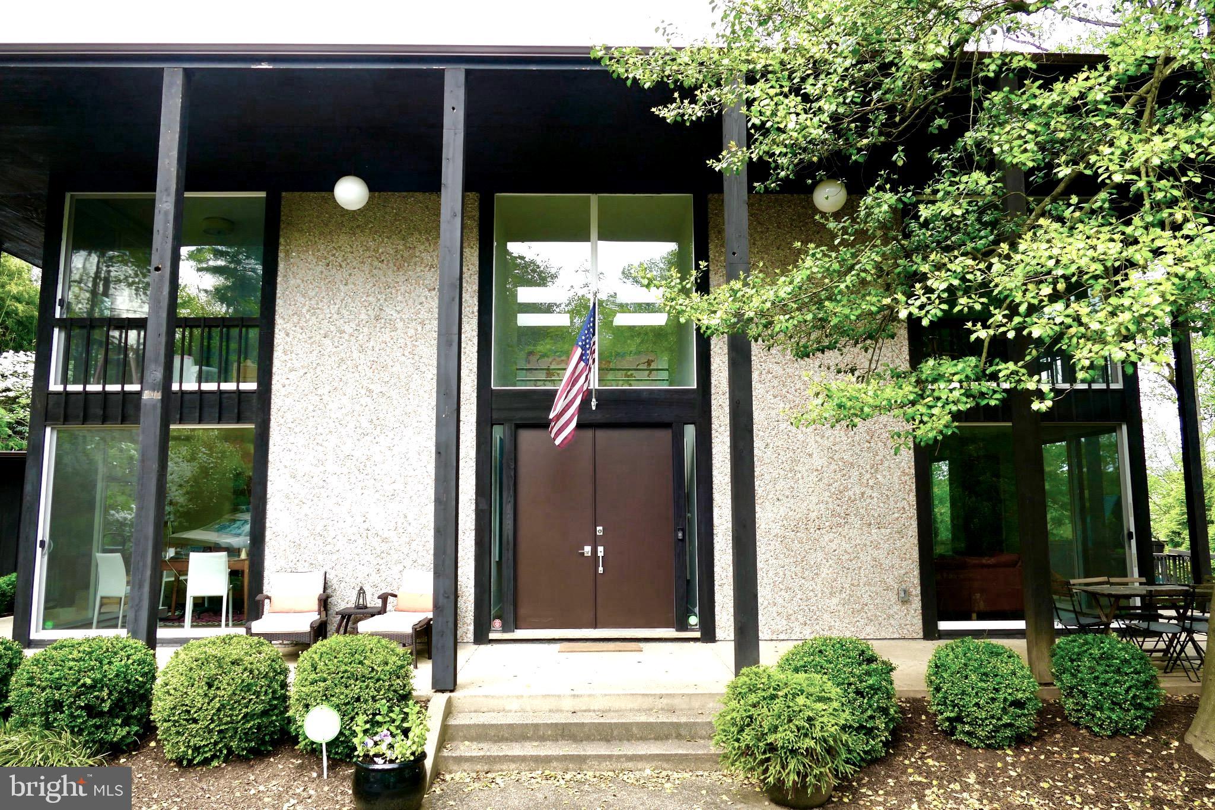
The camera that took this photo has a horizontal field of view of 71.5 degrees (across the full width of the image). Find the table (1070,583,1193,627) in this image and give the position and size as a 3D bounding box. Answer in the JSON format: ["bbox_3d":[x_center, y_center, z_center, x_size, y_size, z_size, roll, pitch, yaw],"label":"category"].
[{"bbox_3d":[5.367,2.184,8.361,1.120,0.710,0.780,0,-7,-1],"label":"table"}]

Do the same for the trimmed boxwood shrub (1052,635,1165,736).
[{"bbox_3d":[3.879,2.104,6.492,0.800,0.730,0.800,0,-7,-1],"label":"trimmed boxwood shrub"}]

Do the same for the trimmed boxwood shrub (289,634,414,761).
[{"bbox_3d":[-1.859,2.127,6.160,0.890,0.870,0.880,0,-7,-1],"label":"trimmed boxwood shrub"}]

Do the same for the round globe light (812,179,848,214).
[{"bbox_3d":[2.430,-2.280,9.211,0.370,0.370,0.370,0,-7,0],"label":"round globe light"}]

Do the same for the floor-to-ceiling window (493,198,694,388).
[{"bbox_3d":[-0.159,-1.361,10.066,2.420,2.360,0.100,0,-7,-1],"label":"floor-to-ceiling window"}]

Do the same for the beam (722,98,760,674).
[{"bbox_3d":[1.186,-0.345,7.541,0.185,5.520,0.170,0,-7,-1],"label":"beam"}]

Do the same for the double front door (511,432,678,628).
[{"bbox_3d":[-0.145,1.440,9.997,1.860,2.360,0.080,0,-7,-1],"label":"double front door"}]

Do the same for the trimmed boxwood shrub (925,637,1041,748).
[{"bbox_3d":[2.823,2.094,6.299,0.800,0.750,0.800,0,-7,-1],"label":"trimmed boxwood shrub"}]

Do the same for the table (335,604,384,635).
[{"bbox_3d":[-2.472,2.344,8.592,0.510,0.470,0.480,0,-7,-1],"label":"table"}]

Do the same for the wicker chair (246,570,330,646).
[{"bbox_3d":[-3.191,2.130,8.456,0.690,0.870,0.800,1,-7,-8],"label":"wicker chair"}]

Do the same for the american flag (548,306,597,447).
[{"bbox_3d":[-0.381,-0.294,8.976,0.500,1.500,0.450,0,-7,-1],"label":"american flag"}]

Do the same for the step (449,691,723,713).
[{"bbox_3d":[-0.105,2.482,7.112,2.400,0.145,0.340,0,-7,-1],"label":"step"}]

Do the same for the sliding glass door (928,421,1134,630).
[{"bbox_3d":[4.936,1.399,9.812,2.380,2.370,0.100,0,-7,-1],"label":"sliding glass door"}]

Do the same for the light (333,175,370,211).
[{"bbox_3d":[-2.761,-2.282,9.095,0.370,0.370,0.370,0,-7,-1],"label":"light"}]

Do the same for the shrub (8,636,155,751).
[{"bbox_3d":[-3.865,2.119,6.230,0.940,0.800,0.920,0,-7,-1],"label":"shrub"}]

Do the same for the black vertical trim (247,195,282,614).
[{"bbox_3d":[-4.077,0.069,10.065,0.190,5.420,0.190,0,-7,-1],"label":"black vertical trim"}]

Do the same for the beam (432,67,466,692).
[{"bbox_3d":[-1.409,-0.348,7.592,0.190,5.580,0.190,0,-7,-1],"label":"beam"}]

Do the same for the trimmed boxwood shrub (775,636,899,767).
[{"bbox_3d":[1.671,2.161,6.212,0.880,0.900,0.880,0,-7,-1],"label":"trimmed boxwood shrub"}]

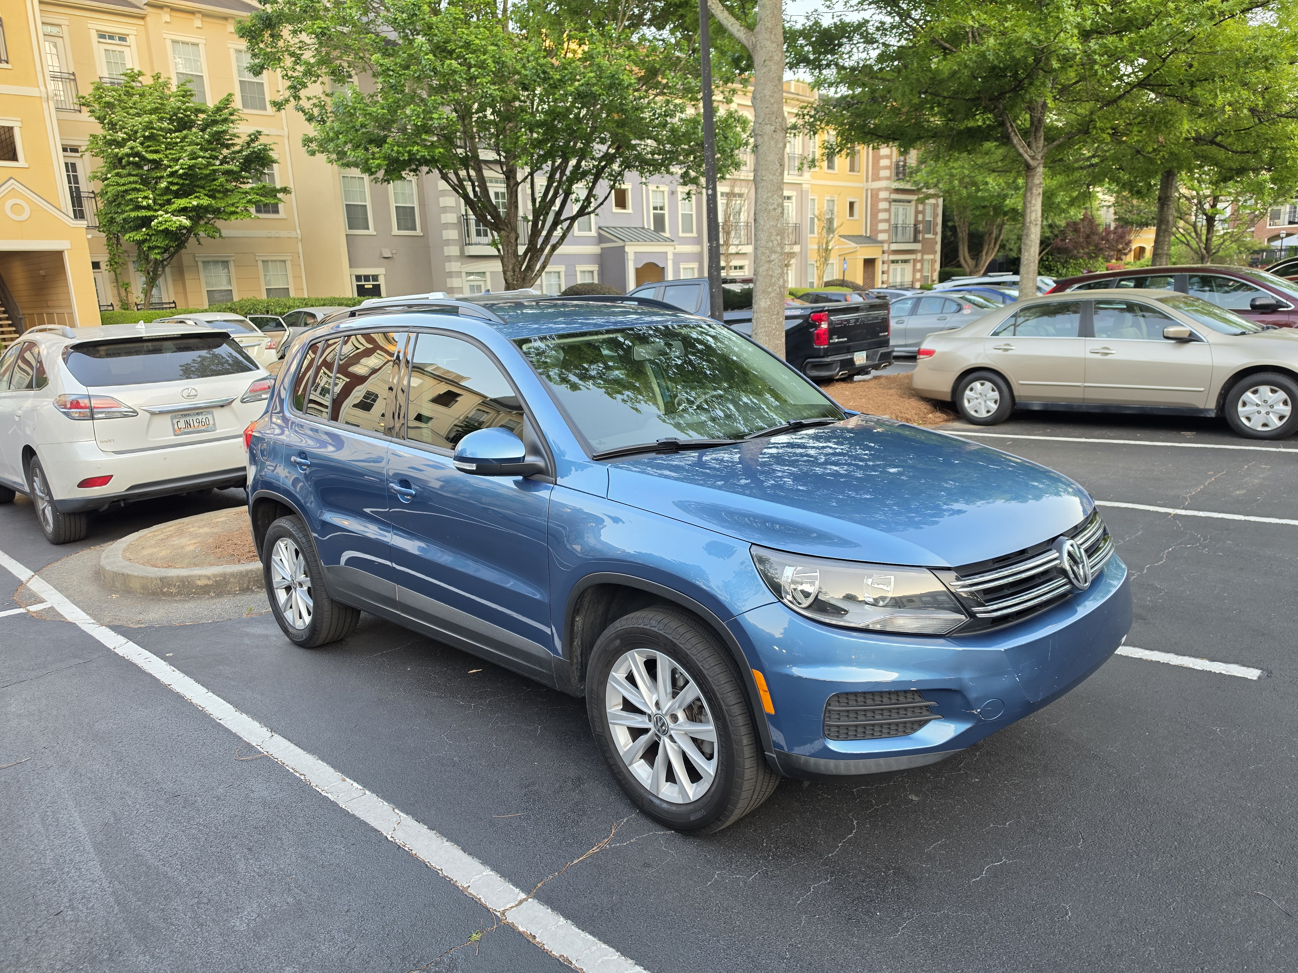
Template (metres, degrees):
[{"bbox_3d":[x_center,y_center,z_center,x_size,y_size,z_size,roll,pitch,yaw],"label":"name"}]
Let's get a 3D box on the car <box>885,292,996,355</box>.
[{"bbox_3d":[6.200,-3.620,19.300,1.830,1.440,4.710,-14,16,-41],"label":"car"}]

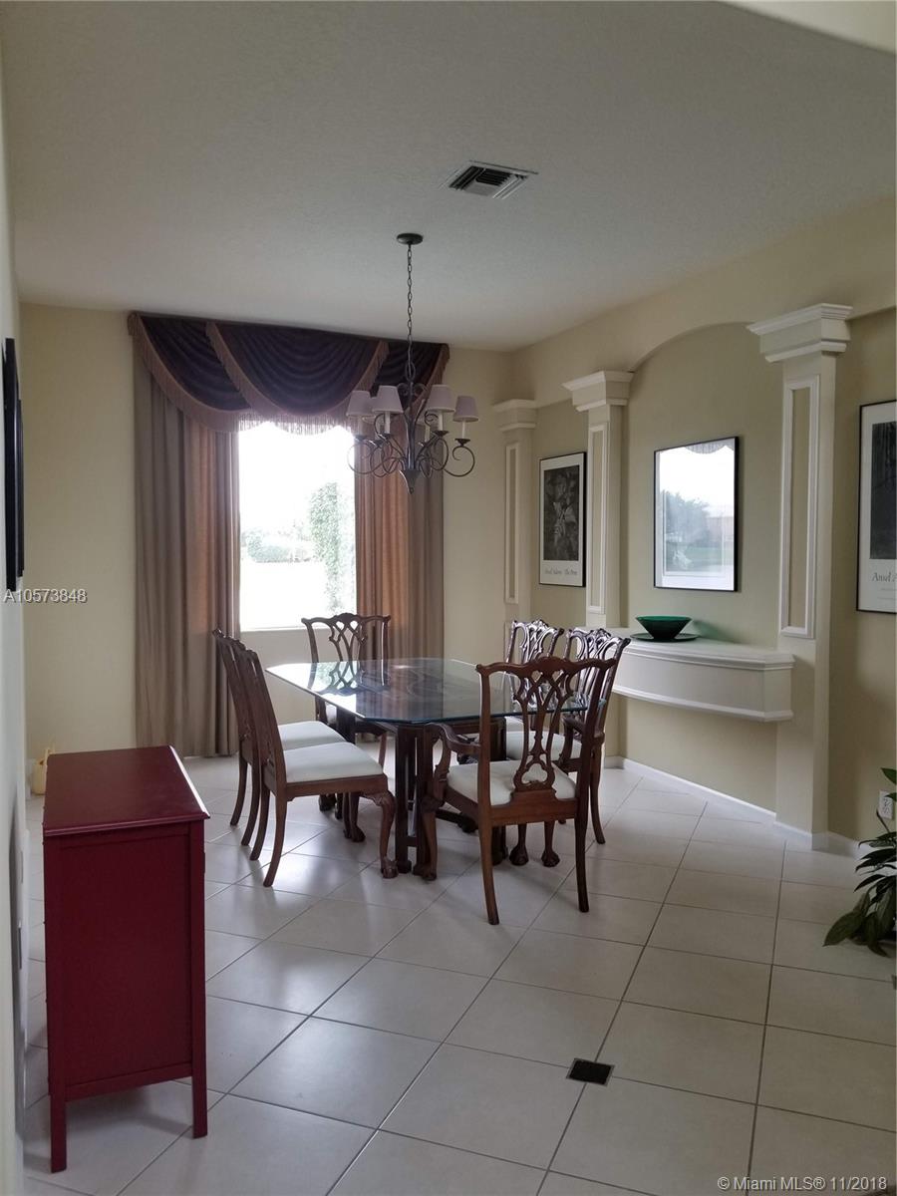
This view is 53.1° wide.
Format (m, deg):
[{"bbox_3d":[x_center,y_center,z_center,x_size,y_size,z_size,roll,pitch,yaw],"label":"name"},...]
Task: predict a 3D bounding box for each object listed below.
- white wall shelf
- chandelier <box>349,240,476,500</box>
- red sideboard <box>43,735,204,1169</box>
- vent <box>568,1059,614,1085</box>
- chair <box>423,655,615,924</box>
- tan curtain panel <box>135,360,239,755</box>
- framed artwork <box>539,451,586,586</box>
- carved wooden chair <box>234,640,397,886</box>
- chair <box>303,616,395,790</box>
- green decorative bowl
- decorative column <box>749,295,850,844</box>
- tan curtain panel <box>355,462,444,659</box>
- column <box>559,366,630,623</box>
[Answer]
[{"bbox_3d":[1.246,0.399,5.089,0.490,0.302,1.755,-1,3,-23],"label":"white wall shelf"},{"bbox_3d":[-0.191,-1.184,4.575,0.669,1.291,0.669,0,2,0],"label":"chandelier"},{"bbox_3d":[-0.899,0.888,2.467,0.360,0.774,0.886,-1,3,-23],"label":"red sideboard"},{"bbox_3d":[0.383,1.278,2.411,0.106,0.011,0.104,1,3,22],"label":"vent"},{"bbox_3d":[0.288,0.743,3.835,0.660,1.053,0.629,-1,3,-18],"label":"chair"},{"bbox_3d":[-1.758,-0.320,6.045,0.682,2.790,0.136,-1,3,-23],"label":"tan curtain panel"},{"bbox_3d":[0.816,-0.556,6.471,0.021,0.920,0.626,-1,3,-23],"label":"framed artwork"},{"bbox_3d":[-0.641,0.730,4.224,0.629,1.053,0.633,-1,3,-21],"label":"carved wooden chair"},{"bbox_3d":[-0.554,0.664,5.783,0.651,1.053,0.629,-1,3,-23],"label":"chair"},{"bbox_3d":[1.242,0.171,5.165,0.321,0.116,0.321,0,2,0],"label":"green decorative bowl"},{"bbox_3d":[1.742,-0.074,4.488,0.228,2.623,0.499,-1,3,-23],"label":"decorative column"},{"bbox_3d":[-0.393,-0.385,7.137,0.749,3.033,0.147,-1,3,-23],"label":"tan curtain panel"},{"bbox_3d":[1.020,-0.152,6.173,0.228,2.640,0.517,-1,3,-23],"label":"column"}]

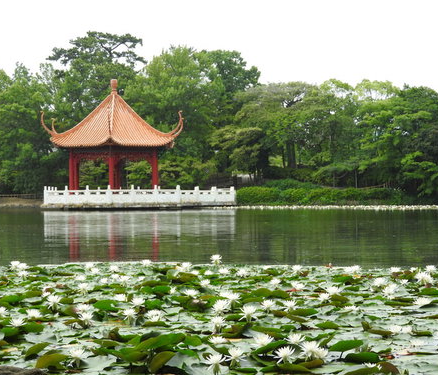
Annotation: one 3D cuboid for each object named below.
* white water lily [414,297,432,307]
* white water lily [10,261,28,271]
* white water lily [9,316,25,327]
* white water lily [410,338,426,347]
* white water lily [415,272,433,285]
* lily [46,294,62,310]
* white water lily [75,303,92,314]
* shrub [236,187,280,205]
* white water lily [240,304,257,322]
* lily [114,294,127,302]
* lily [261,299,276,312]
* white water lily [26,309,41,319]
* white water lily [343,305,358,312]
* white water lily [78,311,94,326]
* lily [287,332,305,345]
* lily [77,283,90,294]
[{"bbox_3d":[2.110,1.179,10.460,0.168,0.080,0.168,0,0,0],"label":"white water lily"},{"bbox_3d":[-2.536,0.995,12.819,0.228,0.106,0.140,0,0,0],"label":"white water lily"},{"bbox_3d":[-1.774,1.182,8.921,0.141,0.071,0.141,0,0,0],"label":"white water lily"},{"bbox_3d":[1.517,1.185,7.728,0.119,0.048,0.119,0,0,0],"label":"white water lily"},{"bbox_3d":[2.440,1.081,12.005,0.190,0.110,0.170,0,0,0],"label":"white water lily"},{"bbox_3d":[-1.692,1.179,10.370,0.155,0.136,0.155,0,0,0],"label":"lily"},{"bbox_3d":[-1.067,0.957,7.995,0.127,0.082,0.127,0,0,0],"label":"white water lily"},{"bbox_3d":[2.970,0.617,78.000,3.500,1.450,2.500,0,0,0],"label":"shrub"},{"bbox_3d":[0.225,0.965,7.711,0.137,0.122,0.137,0,0,0],"label":"white water lily"},{"bbox_3d":[-1.046,1.179,10.737,0.138,0.079,0.138,0,0,0],"label":"lily"},{"bbox_3d":[0.410,0.976,8.327,0.111,0.100,0.111,0,0,0],"label":"lily"},{"bbox_3d":[-1.688,1.146,9.200,0.146,0.076,0.146,0,0,0],"label":"white water lily"},{"bbox_3d":[1.069,0.983,8.218,0.121,0.053,0.121,0,0,0],"label":"white water lily"},{"bbox_3d":[-1.142,1.120,8.647,0.137,0.110,0.137,0,0,0],"label":"white water lily"},{"bbox_3d":[0.496,0.977,6.498,0.119,0.070,0.119,0,0,0],"label":"lily"},{"bbox_3d":[-1.474,1.099,11.020,0.130,0.110,0.130,0,0,0],"label":"lily"}]

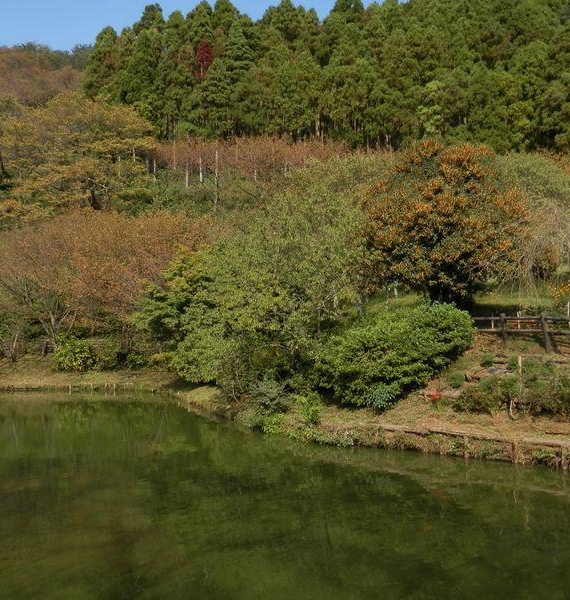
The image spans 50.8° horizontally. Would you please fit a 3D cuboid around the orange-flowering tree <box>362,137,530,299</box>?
[{"bbox_3d":[5.284,-2.567,20.160,5.589,5.458,5.589,-1,-3,0],"label":"orange-flowering tree"}]

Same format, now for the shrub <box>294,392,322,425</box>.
[{"bbox_3d":[0.584,2.817,15.600,0.712,0.814,0.641,-1,-3,0],"label":"shrub"}]

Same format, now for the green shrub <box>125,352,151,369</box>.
[{"bbox_3d":[-8.665,3.578,35.540,1.507,0.927,1.281,-1,-3,0],"label":"green shrub"}]

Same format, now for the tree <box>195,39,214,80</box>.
[{"bbox_3d":[-12.057,-36.021,90.000,2.642,6.165,2.642,-1,-3,0],"label":"tree"}]

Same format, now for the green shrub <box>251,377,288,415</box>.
[{"bbox_3d":[-0.485,2.865,17.660,1.094,1.094,0.985,-1,-3,0],"label":"green shrub"}]

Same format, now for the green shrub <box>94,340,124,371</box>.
[{"bbox_3d":[-10.510,3.305,35.780,1.751,1.751,1.576,-1,-3,0],"label":"green shrub"}]

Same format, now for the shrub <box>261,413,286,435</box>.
[{"bbox_3d":[-0.329,3.531,17.180,0.672,0.616,0.605,-1,-3,0],"label":"shrub"}]

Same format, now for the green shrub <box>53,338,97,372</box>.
[{"bbox_3d":[-12.506,3.297,35.700,2.678,1.980,2.277,-1,-3,0],"label":"green shrub"}]

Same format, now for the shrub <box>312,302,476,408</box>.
[{"bbox_3d":[3.005,1.552,16.800,4.439,2.846,3.196,-1,-3,0],"label":"shrub"}]

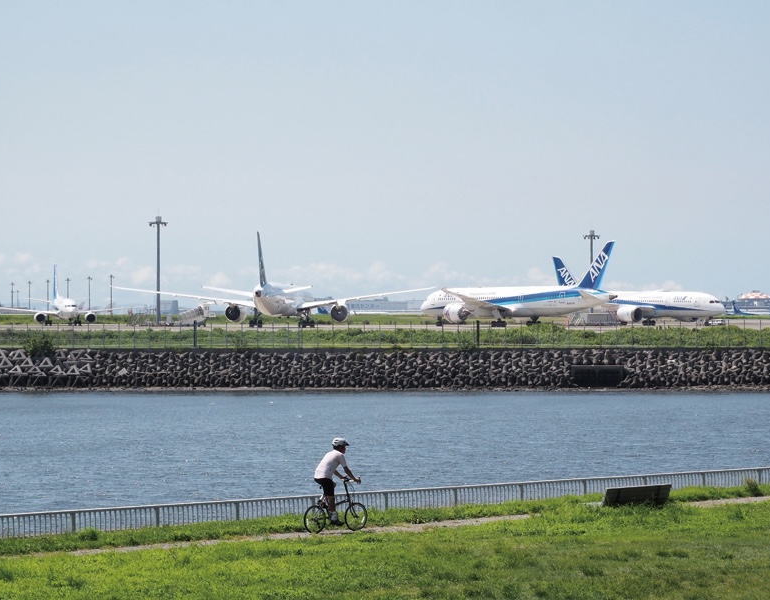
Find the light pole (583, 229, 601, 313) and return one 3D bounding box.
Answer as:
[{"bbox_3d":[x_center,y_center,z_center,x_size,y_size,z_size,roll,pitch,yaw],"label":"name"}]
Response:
[{"bbox_3d":[47.287,-5.014,632.000,3.700,22.000,3.900,0,0,0],"label":"light pole"}]

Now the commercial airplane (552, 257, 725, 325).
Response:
[{"bbox_3d":[60.700,-2.256,671.500,60.100,17.000,57.500,0,0,-42],"label":"commercial airplane"}]

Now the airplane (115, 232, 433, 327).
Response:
[{"bbox_3d":[-19.300,-3.216,513.800,60.100,17.000,61.500,0,0,6],"label":"airplane"}]

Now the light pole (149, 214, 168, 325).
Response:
[{"bbox_3d":[-44.756,-5.790,548.000,3.500,21.800,3.700,0,0,0],"label":"light pole"}]

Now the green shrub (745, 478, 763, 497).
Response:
[{"bbox_3d":[7.901,4.009,59.300,0.400,0.420,0.380,0,0,-42],"label":"green shrub"}]

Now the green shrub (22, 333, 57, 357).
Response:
[{"bbox_3d":[-43.814,5.712,352.000,3.800,3.000,4.500,0,0,0],"label":"green shrub"}]

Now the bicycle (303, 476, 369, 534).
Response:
[{"bbox_3d":[-0.898,3.757,50.800,1.520,1.030,0.570,0,0,-42],"label":"bicycle"}]

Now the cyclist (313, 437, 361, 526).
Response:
[{"bbox_3d":[-0.861,3.336,50.800,0.820,1.620,0.500,0,0,-42],"label":"cyclist"}]

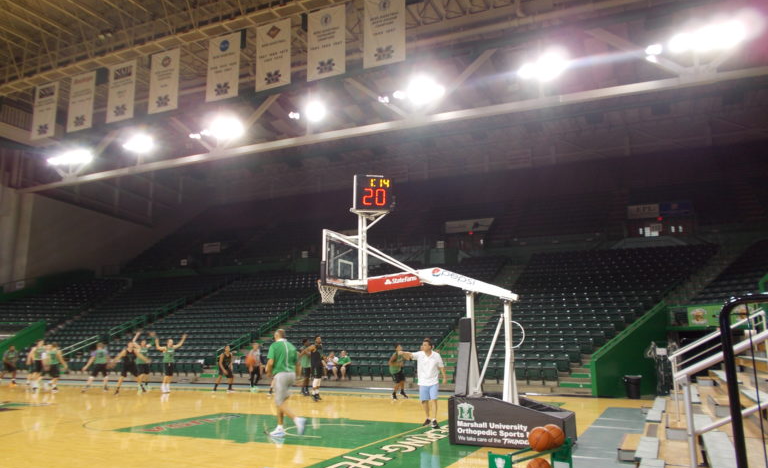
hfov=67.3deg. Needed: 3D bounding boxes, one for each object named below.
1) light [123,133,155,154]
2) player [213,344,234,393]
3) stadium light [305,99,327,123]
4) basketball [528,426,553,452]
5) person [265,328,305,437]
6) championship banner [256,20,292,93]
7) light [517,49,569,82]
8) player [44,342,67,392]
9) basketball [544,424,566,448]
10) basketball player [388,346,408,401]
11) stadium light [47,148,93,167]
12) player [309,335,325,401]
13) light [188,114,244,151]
[{"bbox_3d":[-18.519,-6.841,43.600,2.400,1.400,1.000,-5,-12,24],"label":"light"},{"bbox_3d":[-6.249,5.278,22.604,0.800,1.780,0.650,6,-12,-27],"label":"player"},{"bbox_3d":[-4.374,-7.887,36.835,1.500,1.400,0.800,-5,-13,24],"label":"stadium light"},{"bbox_3d":[1.595,2.093,5.870,0.240,0.240,0.240,-5,-12,24],"label":"basketball"},{"bbox_3d":[-1.894,2.866,11.100,0.620,2.000,0.580,-11,-16,43],"label":"person"},{"bbox_3d":[-6.637,-10.721,34.645,2.457,4.270,0.050,-5,-13,24],"label":"championship banner"},{"bbox_3d":[8.527,-9.065,31.031,2.400,1.450,0.800,-5,-13,24],"label":"light"},{"bbox_3d":[-12.965,5.307,22.800,0.650,1.880,0.600,5,-13,-25],"label":"player"},{"bbox_3d":[1.795,2.132,6.080,0.240,0.240,0.240,-5,-12,24],"label":"basketball"},{"bbox_3d":[0.491,4.698,19.732,0.650,1.800,0.620,-9,-15,40],"label":"basketball player"},{"bbox_3d":[-25.212,-6.133,46.239,4.200,1.100,0.800,-5,-13,24],"label":"stadium light"},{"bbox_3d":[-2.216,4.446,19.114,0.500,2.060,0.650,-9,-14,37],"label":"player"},{"bbox_3d":[-11.691,-7.162,40.500,3.800,2.000,1.200,-5,-12,24],"label":"light"}]

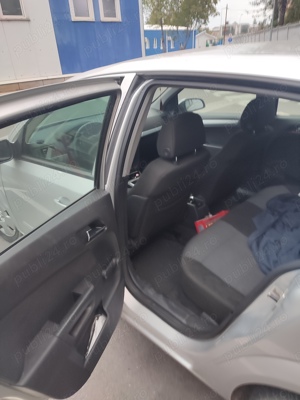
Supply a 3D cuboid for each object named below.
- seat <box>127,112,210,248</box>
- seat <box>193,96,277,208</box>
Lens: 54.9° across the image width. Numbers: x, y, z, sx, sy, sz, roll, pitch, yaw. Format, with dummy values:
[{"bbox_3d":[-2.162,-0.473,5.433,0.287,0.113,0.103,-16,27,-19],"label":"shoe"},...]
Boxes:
[{"bbox_3d":[0.012,-0.137,1.837,0.510,0.890,0.730,-24,35,-33],"label":"seat"},{"bbox_3d":[0.547,-0.375,2.220,0.510,0.890,0.730,-24,35,-33],"label":"seat"}]

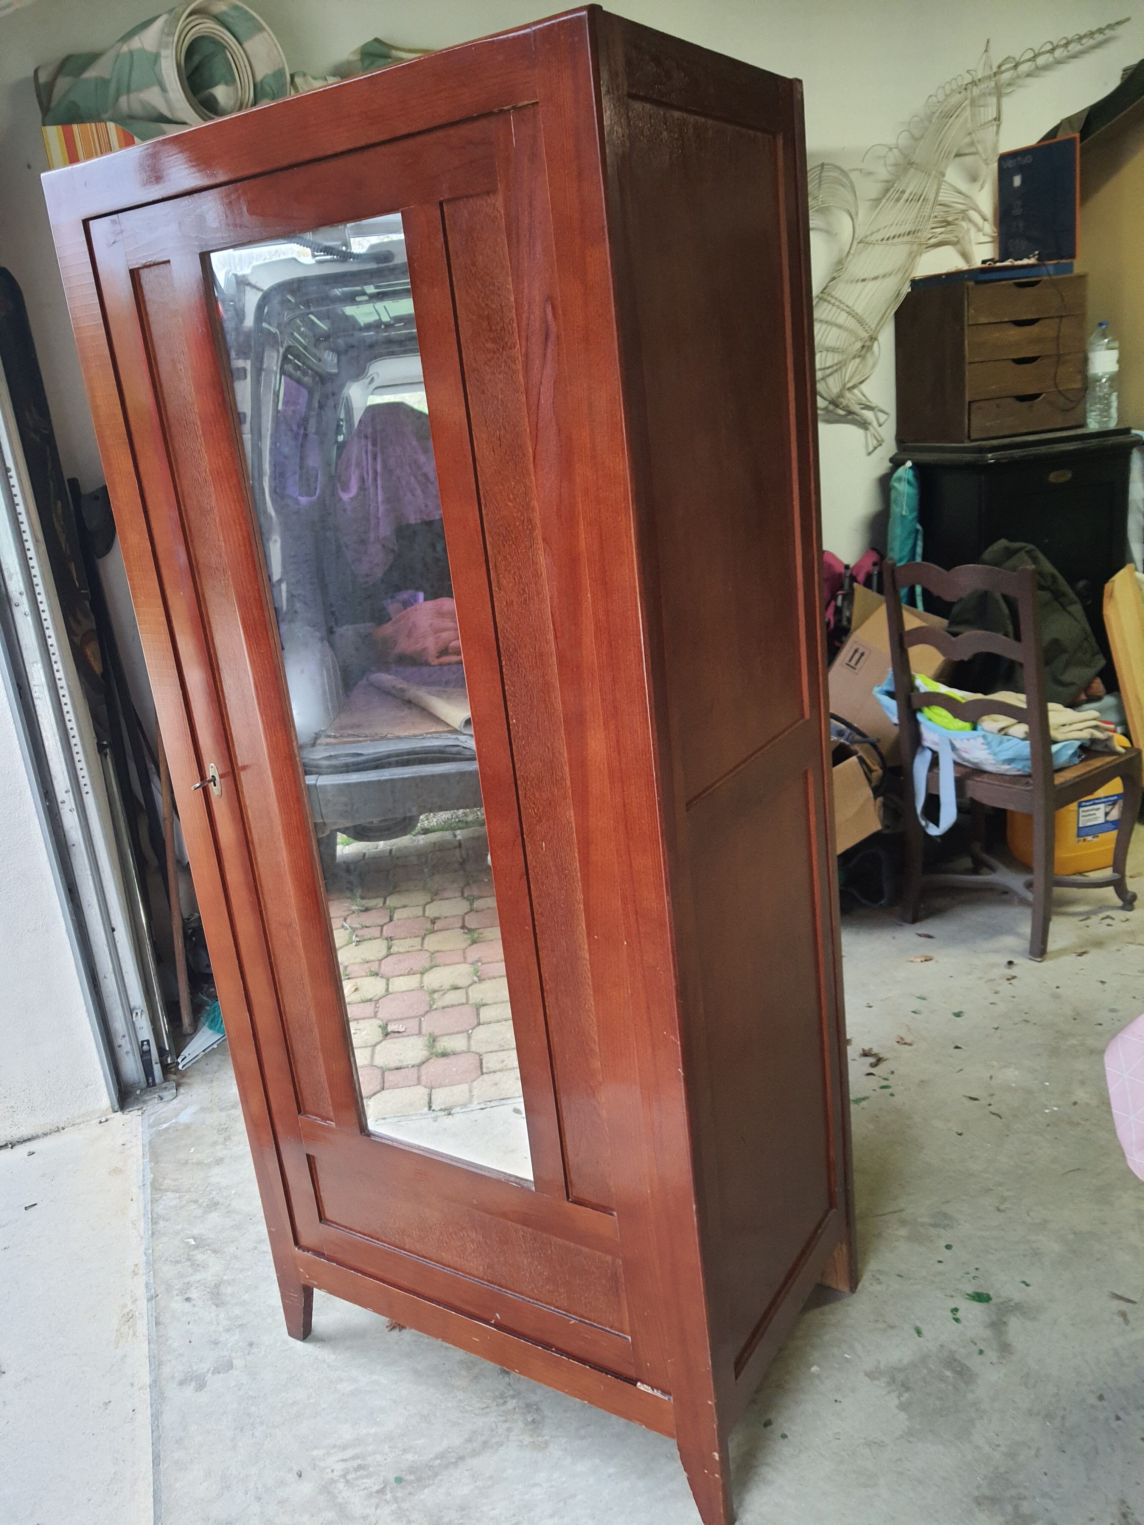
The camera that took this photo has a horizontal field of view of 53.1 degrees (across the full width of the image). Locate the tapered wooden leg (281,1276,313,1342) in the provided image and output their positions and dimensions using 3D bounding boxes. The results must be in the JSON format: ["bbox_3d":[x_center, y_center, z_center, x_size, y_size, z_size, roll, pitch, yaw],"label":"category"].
[{"bbox_3d":[-0.455,0.916,1.943,0.058,0.135,0.034,5,20,33],"label":"tapered wooden leg"}]

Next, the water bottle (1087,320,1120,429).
[{"bbox_3d":[1.571,-1.145,3.385,0.088,0.302,0.088,-12,18,-19],"label":"water bottle"}]

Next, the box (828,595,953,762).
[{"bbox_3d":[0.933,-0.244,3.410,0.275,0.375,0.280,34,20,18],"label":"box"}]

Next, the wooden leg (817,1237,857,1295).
[{"bbox_3d":[0.436,0.825,1.922,0.070,0.136,0.028,5,20,33],"label":"wooden leg"}]

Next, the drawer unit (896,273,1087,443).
[{"bbox_3d":[1.315,-1.262,3.610,0.452,0.446,0.336,-12,18,-19],"label":"drawer unit"}]

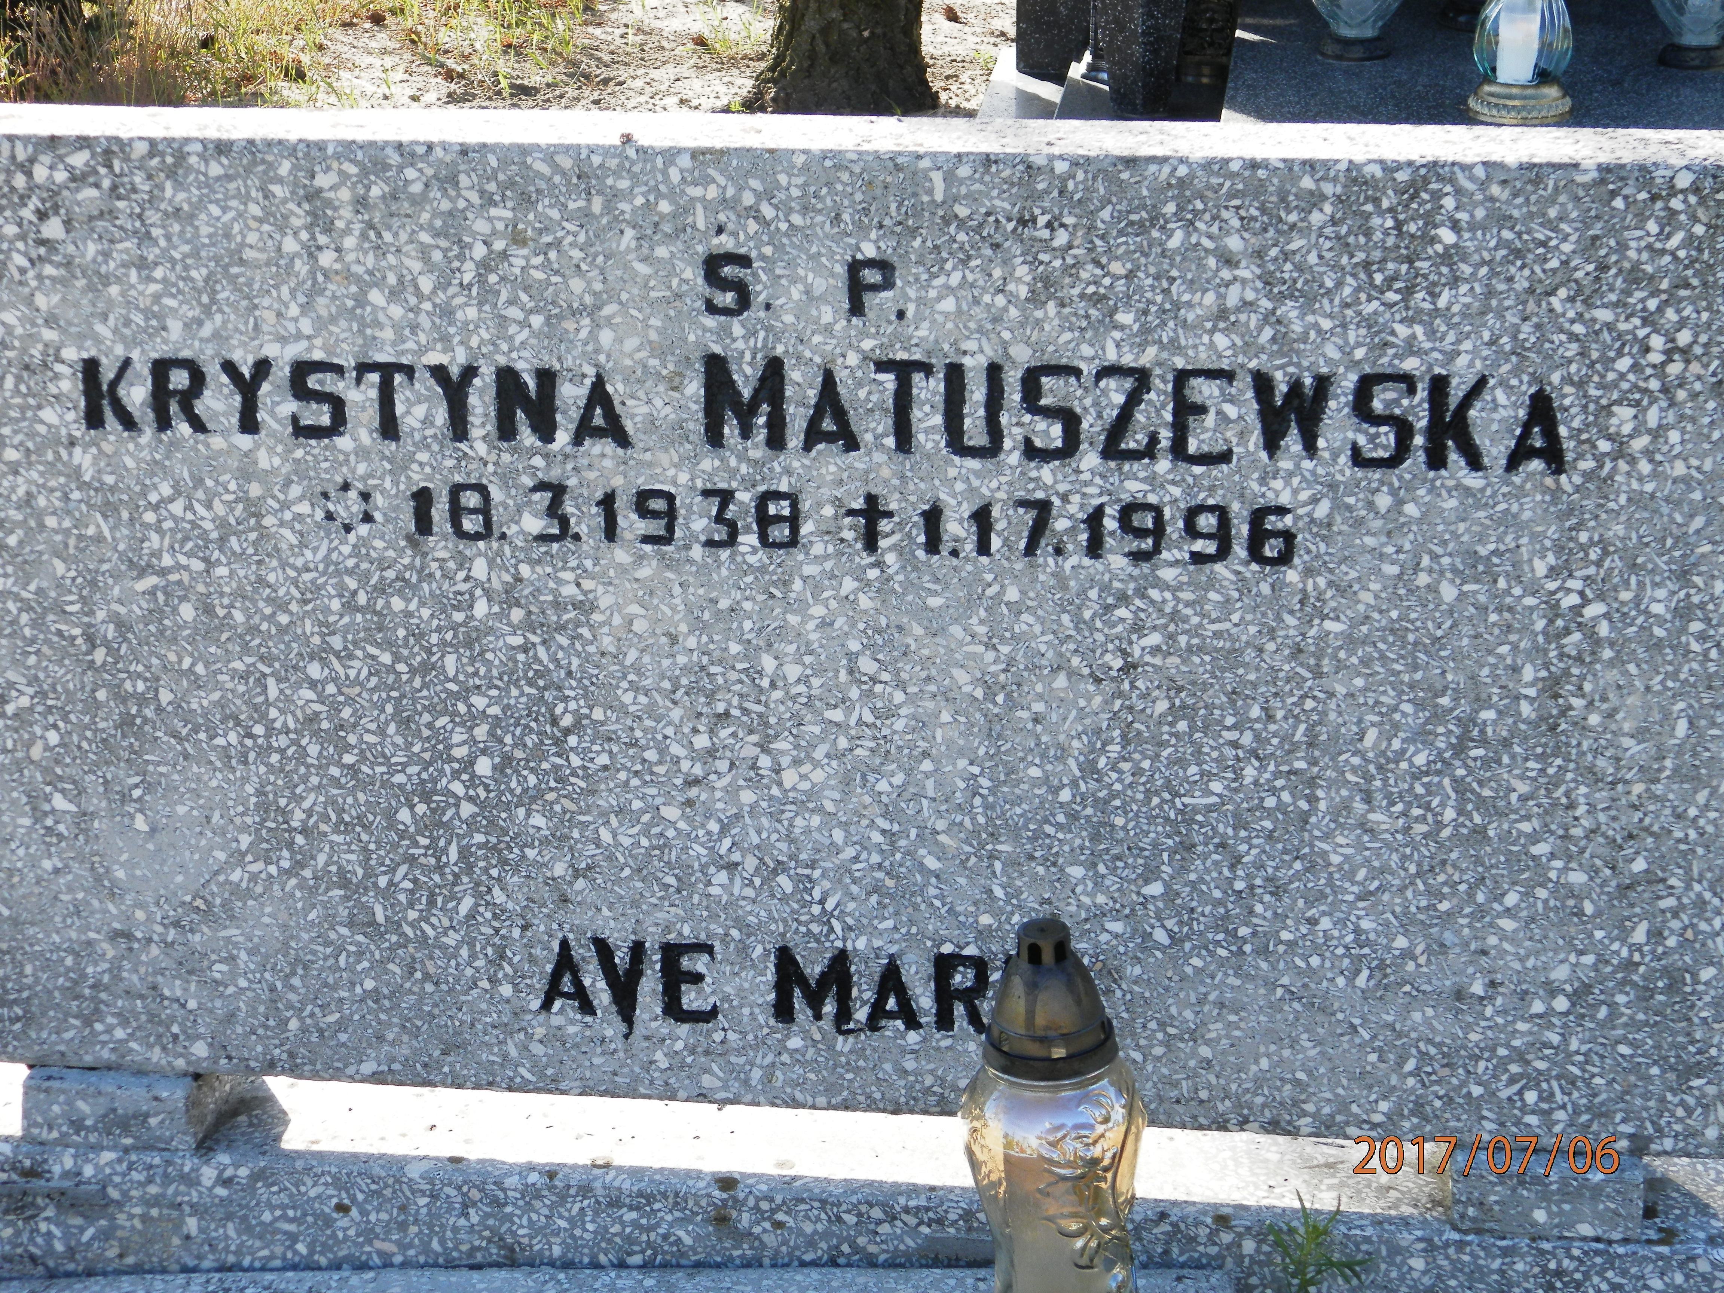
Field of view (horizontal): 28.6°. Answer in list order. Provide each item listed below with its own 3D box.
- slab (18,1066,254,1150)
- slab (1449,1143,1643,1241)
[{"bbox_3d":[-0.422,0.245,1.959,0.101,0.041,0.097,2,25,7],"label":"slab"},{"bbox_3d":[0.373,0.277,1.851,0.099,0.041,0.097,2,25,7],"label":"slab"}]

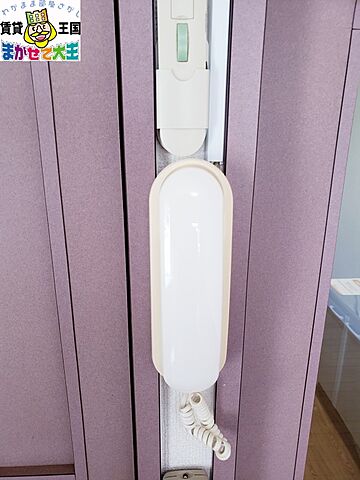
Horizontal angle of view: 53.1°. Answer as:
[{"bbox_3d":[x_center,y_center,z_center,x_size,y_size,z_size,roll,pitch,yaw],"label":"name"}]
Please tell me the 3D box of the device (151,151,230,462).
[{"bbox_3d":[0.010,0.090,0.348,0.077,0.329,0.057,0,17,-2],"label":"device"}]

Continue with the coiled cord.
[{"bbox_3d":[0.026,0.194,0.386,0.056,0.109,0.040,0,17,-2],"label":"coiled cord"}]

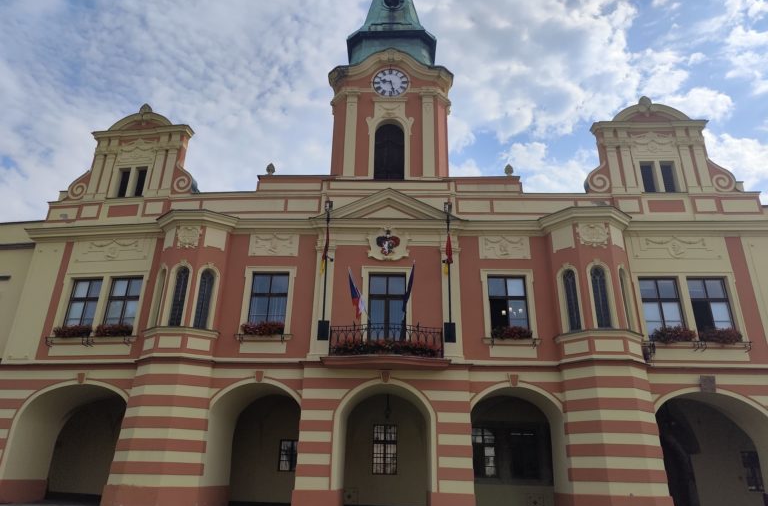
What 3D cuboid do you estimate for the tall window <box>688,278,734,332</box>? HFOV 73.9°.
[{"bbox_3d":[10.909,1.735,16.956,1.319,1.971,0.150,0,-22,3],"label":"tall window"}]

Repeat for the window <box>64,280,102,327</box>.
[{"bbox_3d":[-10.901,1.866,18.538,1.245,2.055,0.145,-2,-22,8],"label":"window"}]

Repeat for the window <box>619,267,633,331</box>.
[{"bbox_3d":[7.728,1.436,16.363,0.409,2.060,0.150,20,-29,-39],"label":"window"}]

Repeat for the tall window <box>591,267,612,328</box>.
[{"bbox_3d":[6.800,1.359,16.025,0.472,2.029,0.150,0,-22,3],"label":"tall window"}]

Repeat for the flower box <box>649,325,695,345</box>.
[{"bbox_3d":[9.516,2.685,16.774,1.300,0.470,0.360,0,-22,3],"label":"flower box"}]

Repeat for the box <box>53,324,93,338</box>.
[{"bbox_3d":[-11.113,2.812,18.229,1.250,0.380,0.360,0,-22,3],"label":"box"}]

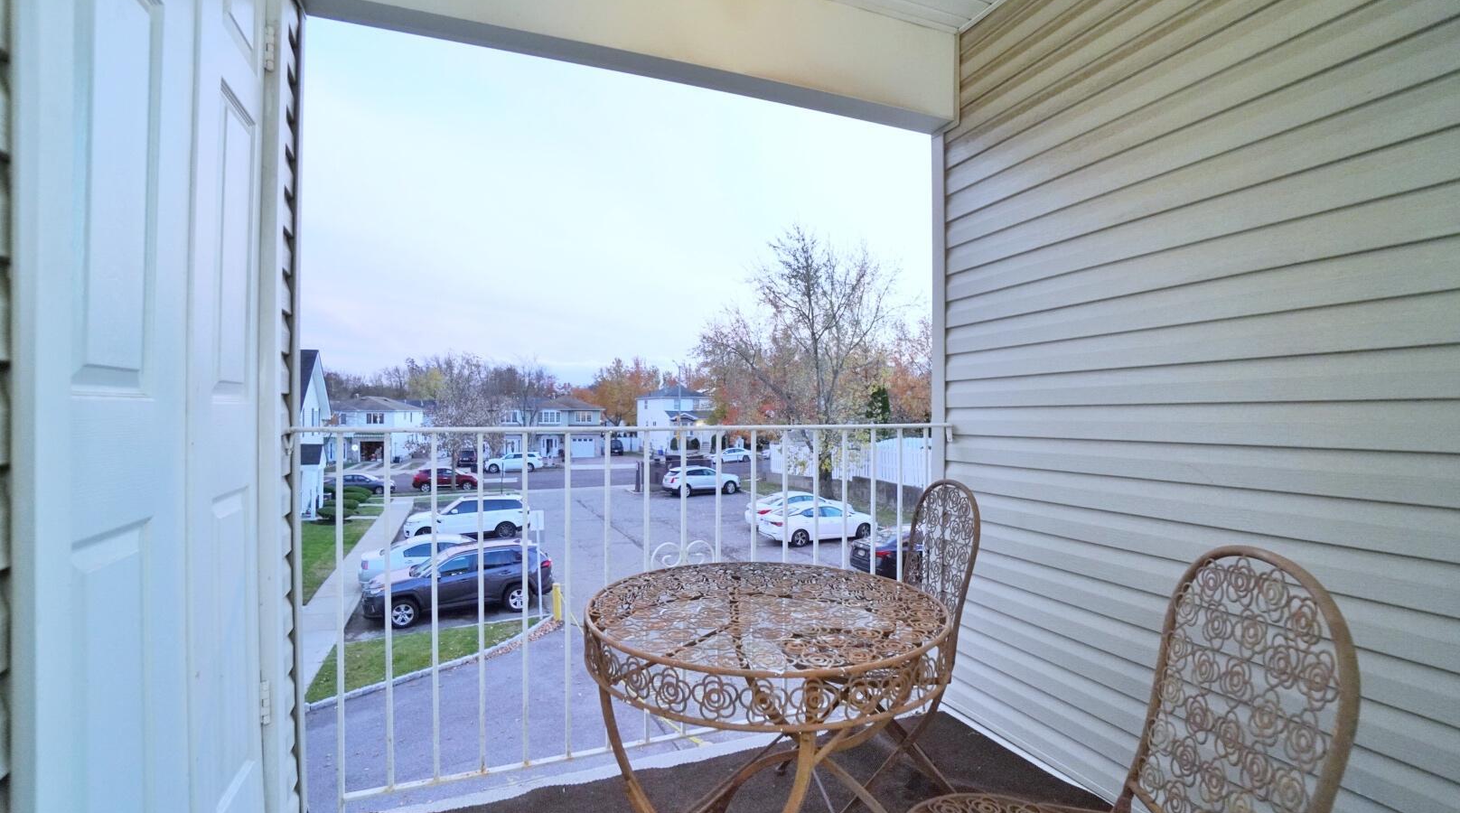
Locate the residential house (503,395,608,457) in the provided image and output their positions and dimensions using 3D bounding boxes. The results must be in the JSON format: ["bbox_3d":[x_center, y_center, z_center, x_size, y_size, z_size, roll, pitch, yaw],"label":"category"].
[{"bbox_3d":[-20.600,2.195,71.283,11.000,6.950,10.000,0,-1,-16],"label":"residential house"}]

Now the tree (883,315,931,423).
[{"bbox_3d":[13.600,-0.877,45.010,6.000,11.600,6.000,0,-1,0],"label":"tree"}]

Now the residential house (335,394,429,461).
[{"bbox_3d":[-38.200,2.239,65.282,7.800,6.750,10.000,0,-1,-11],"label":"residential house"}]

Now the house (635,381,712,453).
[{"bbox_3d":[-6.800,1.266,73.491,6.800,8.350,9.200,0,-1,-28],"label":"house"}]

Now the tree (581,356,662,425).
[{"bbox_3d":[-15.000,-0.560,84.009,10.800,12.500,9.500,0,-1,0],"label":"tree"}]

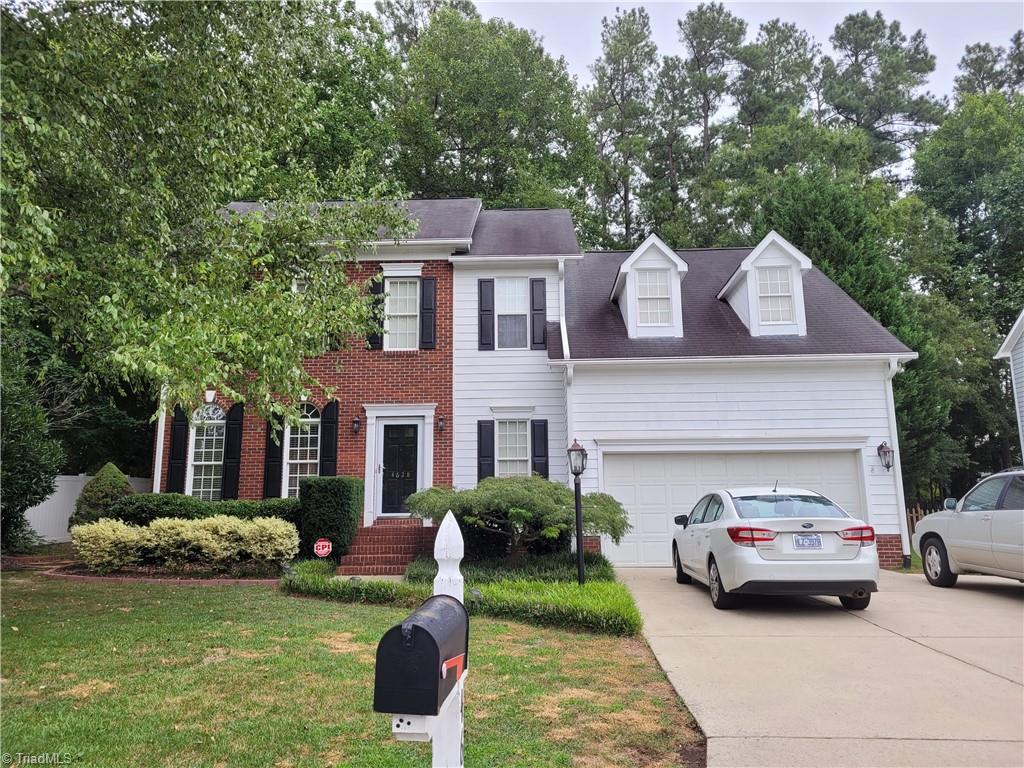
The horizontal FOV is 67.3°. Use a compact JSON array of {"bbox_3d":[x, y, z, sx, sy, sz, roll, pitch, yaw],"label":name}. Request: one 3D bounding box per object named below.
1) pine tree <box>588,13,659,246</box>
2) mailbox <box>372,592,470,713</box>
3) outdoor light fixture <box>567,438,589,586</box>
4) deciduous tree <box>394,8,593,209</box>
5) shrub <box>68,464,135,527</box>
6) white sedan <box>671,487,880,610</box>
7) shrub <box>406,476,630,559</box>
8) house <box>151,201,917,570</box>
[{"bbox_3d":[5.991,-6.420,38.904,4.200,28.700,4.200,-1,-11,1],"label":"pine tree"},{"bbox_3d":[-0.251,0.779,2.268,0.172,0.228,0.475,0,-7,6],"label":"mailbox"},{"bbox_3d":[0.911,1.808,10.531,0.280,2.135,0.280,-1,-11,1],"label":"outdoor light fixture"},{"bbox_3d":[-0.768,-5.022,31.139,8.300,23.000,8.000,-1,-11,1],"label":"deciduous tree"},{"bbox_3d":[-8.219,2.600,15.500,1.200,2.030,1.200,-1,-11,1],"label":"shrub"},{"bbox_3d":[3.347,2.130,10.489,1.800,1.455,4.600,-1,-8,3],"label":"white sedan"},{"bbox_3d":[0.099,2.370,12.785,3.730,1.660,3.200,-1,-11,1],"label":"shrub"},{"bbox_3d":[-0.057,-0.305,19.861,15.800,9.630,10.000,-1,-11,1],"label":"house"}]

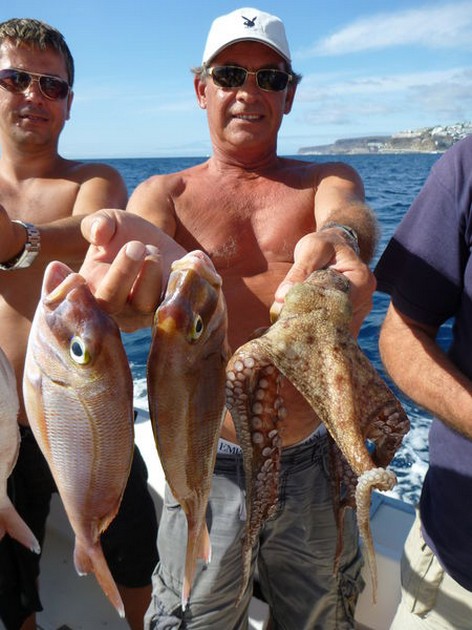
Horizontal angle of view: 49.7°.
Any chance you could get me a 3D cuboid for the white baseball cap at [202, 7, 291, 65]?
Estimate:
[{"bbox_3d":[0.020,-0.492,0.905,0.175,0.125,0.265,-2,17,-3],"label":"white baseball cap"}]

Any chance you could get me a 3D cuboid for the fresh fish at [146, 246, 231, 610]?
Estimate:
[{"bbox_3d":[-0.044,0.122,0.483,0.060,0.365,0.110,7,14,22],"label":"fresh fish"}]

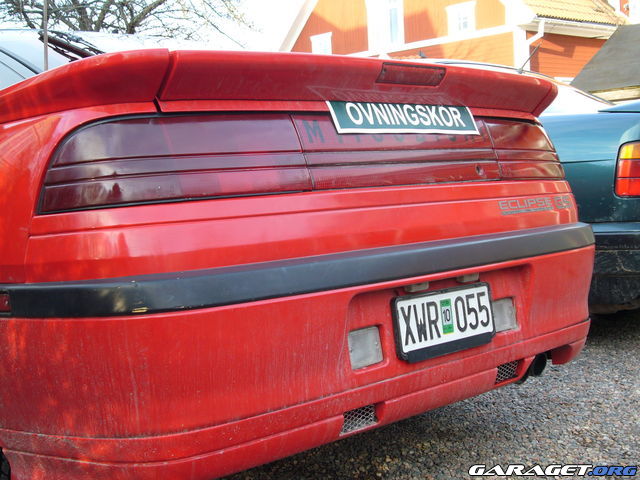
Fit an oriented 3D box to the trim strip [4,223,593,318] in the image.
[{"bbox_3d":[0.186,0.029,1.917,1.660,0.090,0.370,-6,7,-41],"label":"trim strip"}]

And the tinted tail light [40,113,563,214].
[{"bbox_3d":[0.158,-0.192,1.923,1.550,0.190,0.210,-6,7,-41],"label":"tinted tail light"}]

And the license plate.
[{"bbox_3d":[0.277,0.174,1.830,0.312,0.128,0.020,-6,-2,-41],"label":"license plate"}]

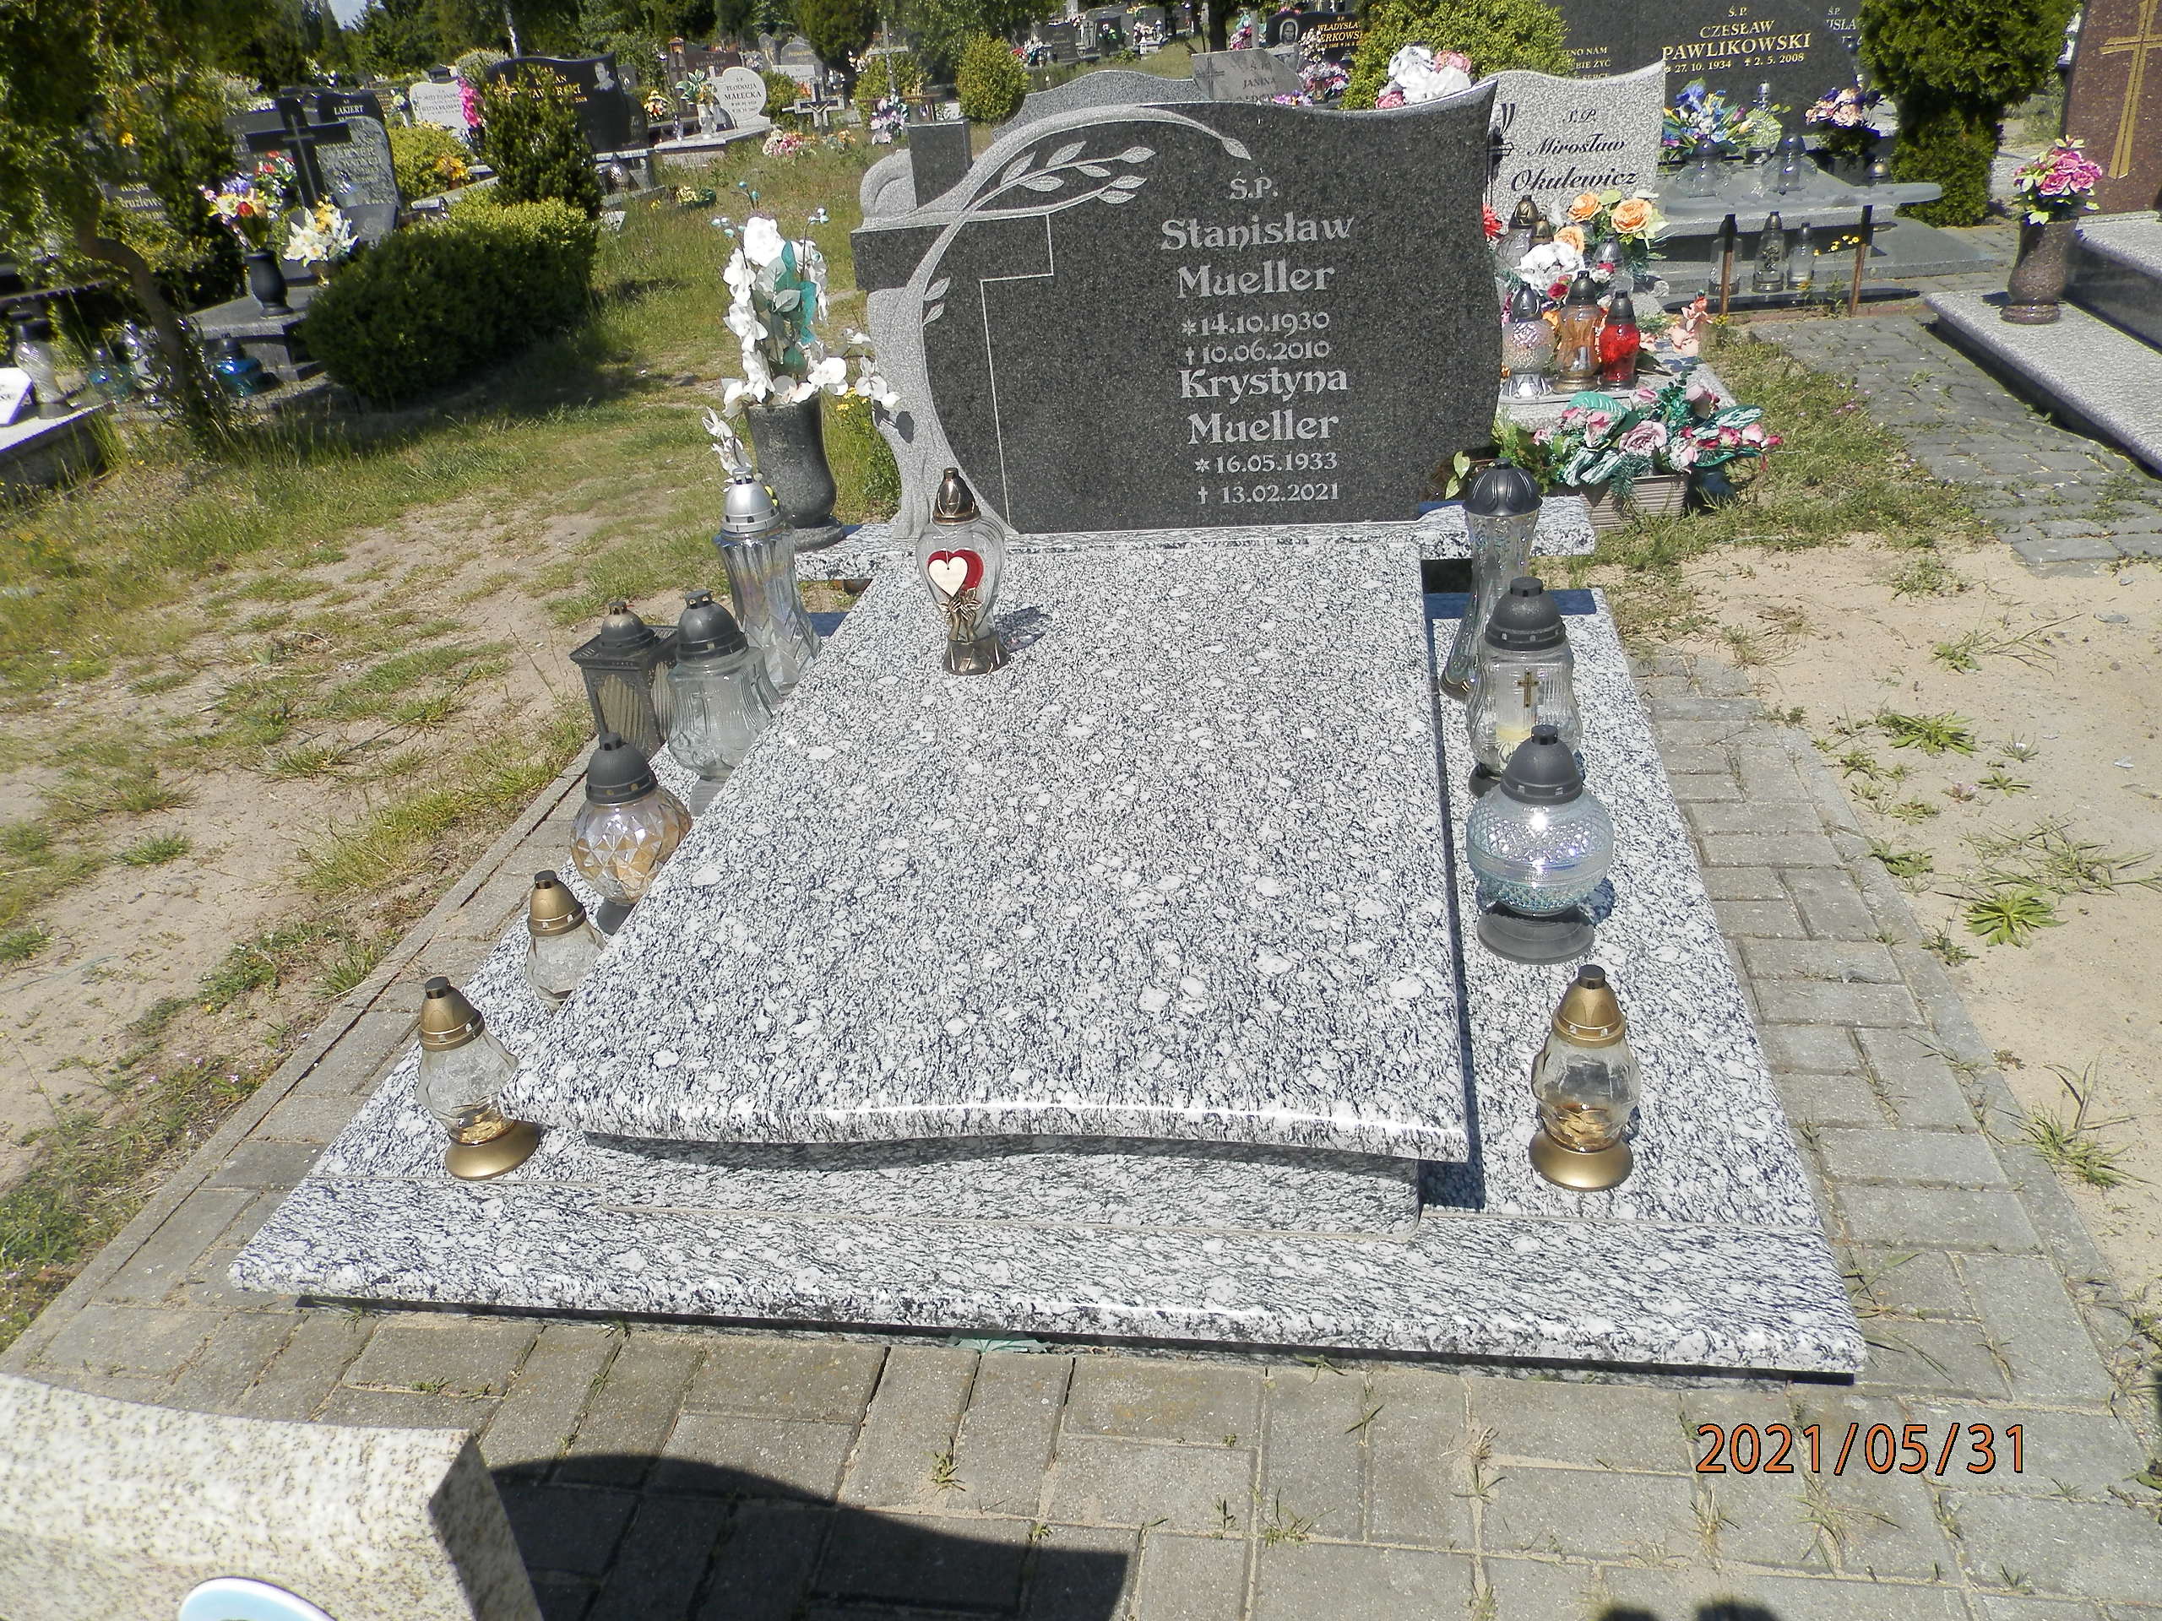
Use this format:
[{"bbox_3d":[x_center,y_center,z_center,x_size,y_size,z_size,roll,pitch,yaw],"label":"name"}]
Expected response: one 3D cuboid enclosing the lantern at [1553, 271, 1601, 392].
[{"bbox_3d":[1.299,-1.249,4.069,0.120,0.300,0.120,-1,28,11],"label":"lantern"}]

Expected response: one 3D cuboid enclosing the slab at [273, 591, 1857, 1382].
[{"bbox_3d":[0.033,0.063,2.472,1.748,0.042,1.929,-1,29,11],"label":"slab"}]

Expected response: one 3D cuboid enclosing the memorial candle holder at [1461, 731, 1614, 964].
[{"bbox_3d":[0.598,0.032,2.038,0.186,0.305,0.186,-1,28,11],"label":"memorial candle holder"}]

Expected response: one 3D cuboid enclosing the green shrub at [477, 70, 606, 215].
[{"bbox_3d":[-4.137,-5.075,11.999,0.900,1.200,0.850,-1,28,11],"label":"green shrub"}]

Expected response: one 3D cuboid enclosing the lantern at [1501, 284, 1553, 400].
[{"bbox_3d":[1.226,-1.300,4.275,0.160,0.290,0.160,-1,29,11],"label":"lantern"}]

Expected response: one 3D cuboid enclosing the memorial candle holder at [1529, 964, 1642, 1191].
[{"bbox_3d":[0.536,0.273,1.661,0.114,0.244,0.114,-1,28,11],"label":"memorial candle holder"}]

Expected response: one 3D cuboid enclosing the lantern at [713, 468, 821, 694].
[{"bbox_3d":[-0.625,-0.457,3.075,0.175,0.433,0.175,-1,28,11],"label":"lantern"}]

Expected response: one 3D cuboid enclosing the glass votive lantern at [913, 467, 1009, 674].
[{"bbox_3d":[-0.186,-0.385,2.493,0.144,0.324,0.144,-1,28,10],"label":"glass votive lantern"}]

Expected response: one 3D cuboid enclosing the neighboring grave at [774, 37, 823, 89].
[{"bbox_3d":[-3.982,-10.723,22.630,0.750,0.850,0.700,-1,29,11],"label":"neighboring grave"}]

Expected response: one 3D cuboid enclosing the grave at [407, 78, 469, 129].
[{"bbox_3d":[-6.451,-6.919,15.801,0.580,0.750,0.150,-1,28,11],"label":"grave"}]

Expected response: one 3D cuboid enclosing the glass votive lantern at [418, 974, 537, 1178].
[{"bbox_3d":[-0.726,0.303,1.841,0.117,0.243,0.117,-1,28,11],"label":"glass votive lantern"}]

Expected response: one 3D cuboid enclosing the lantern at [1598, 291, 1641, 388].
[{"bbox_3d":[1.401,-1.222,4.055,0.107,0.245,0.107,-1,28,11],"label":"lantern"}]

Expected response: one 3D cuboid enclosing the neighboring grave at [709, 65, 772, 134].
[{"bbox_3d":[-3.390,-7.151,15.667,0.600,0.610,0.130,-1,29,11],"label":"neighboring grave"}]

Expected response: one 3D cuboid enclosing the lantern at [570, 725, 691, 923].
[{"bbox_3d":[-0.670,0.022,2.335,0.180,0.291,0.180,-1,28,11],"label":"lantern"}]

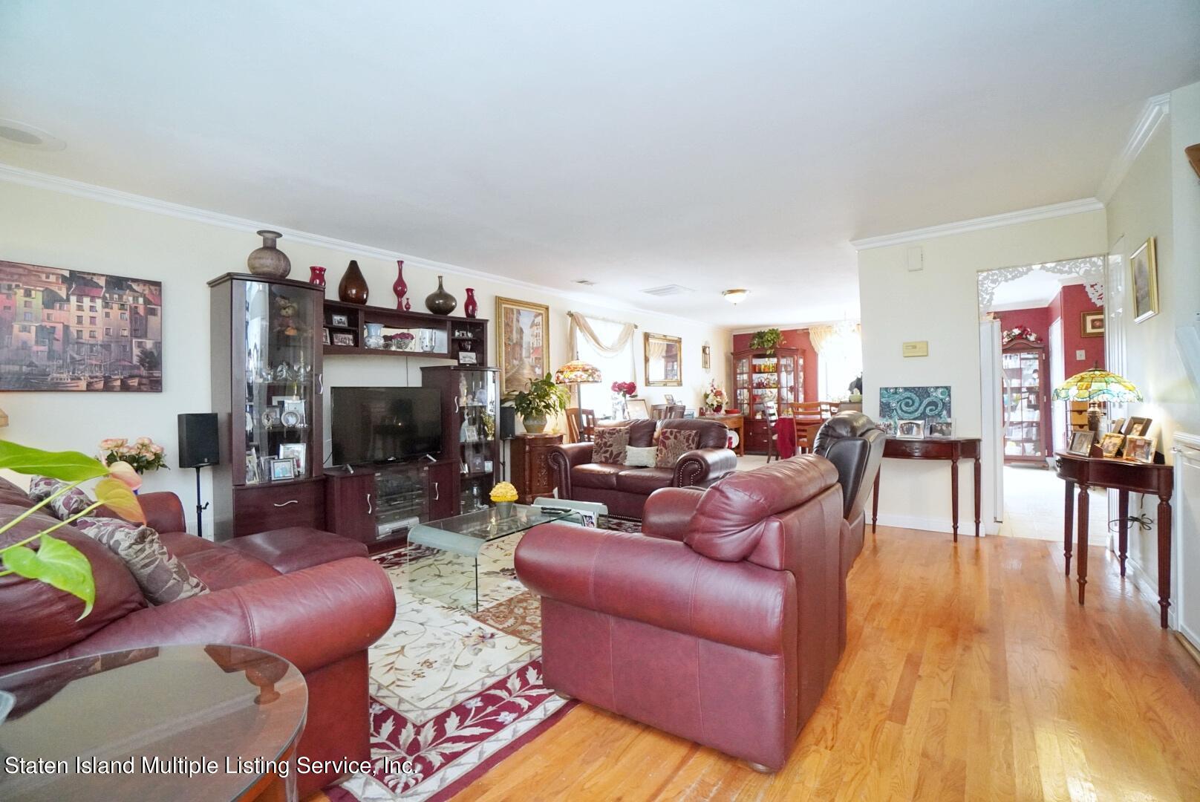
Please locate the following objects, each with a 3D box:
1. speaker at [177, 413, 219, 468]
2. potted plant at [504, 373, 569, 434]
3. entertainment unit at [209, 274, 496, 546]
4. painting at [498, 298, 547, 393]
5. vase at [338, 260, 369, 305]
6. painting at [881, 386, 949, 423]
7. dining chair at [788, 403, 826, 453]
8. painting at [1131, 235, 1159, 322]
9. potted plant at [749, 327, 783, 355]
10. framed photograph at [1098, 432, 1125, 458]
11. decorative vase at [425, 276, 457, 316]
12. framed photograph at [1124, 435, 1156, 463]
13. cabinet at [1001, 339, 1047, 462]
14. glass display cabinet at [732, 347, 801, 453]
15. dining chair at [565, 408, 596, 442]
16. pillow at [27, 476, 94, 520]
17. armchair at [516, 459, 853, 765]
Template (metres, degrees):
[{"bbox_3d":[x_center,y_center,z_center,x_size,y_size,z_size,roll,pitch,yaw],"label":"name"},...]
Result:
[{"bbox_3d":[-2.461,0.242,3.082,0.200,0.320,0.190,-1,0,42],"label":"speaker"},{"bbox_3d":[-0.691,0.027,5.551,0.620,0.680,0.660,-1,1,0],"label":"potted plant"},{"bbox_3d":[-1.749,0.177,4.059,0.450,1.955,2.200,-2,0,38],"label":"entertainment unit"},{"bbox_3d":[-0.840,-0.562,5.571,0.050,1.090,0.750,-2,0,38],"label":"painting"},{"bbox_3d":[-1.948,-0.929,3.943,0.205,0.365,0.205,-1,0,37],"label":"vase"},{"bbox_3d":[2.546,0.087,4.058,0.500,0.410,0.025,-2,-5,38],"label":"painting"},{"bbox_3d":[3.001,0.526,7.148,0.450,0.990,0.500,-1,1,38],"label":"dining chair"},{"bbox_3d":[2.889,-0.626,2.650,0.025,0.390,0.490,-3,-1,37],"label":"painting"},{"bbox_3d":[2.997,-1.071,9.079,0.620,0.500,0.550,-1,0,37],"label":"potted plant"},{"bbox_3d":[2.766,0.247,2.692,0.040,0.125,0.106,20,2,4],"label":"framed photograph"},{"bbox_3d":[-1.454,-0.950,4.580,0.290,0.387,0.290,-1,1,38],"label":"decorative vase"},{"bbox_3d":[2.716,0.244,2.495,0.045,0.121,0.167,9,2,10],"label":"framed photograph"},{"bbox_3d":[6.231,0.044,7.393,0.540,1.860,0.360,-2,0,38],"label":"cabinet"},{"bbox_3d":[3.092,0.032,9.466,1.380,1.930,0.480,-1,1,38],"label":"glass display cabinet"},{"bbox_3d":[-0.050,0.597,6.207,0.500,0.990,0.450,-1,1,38],"label":"dining chair"},{"bbox_3d":[-2.331,0.517,2.209,0.430,0.410,0.150,-1,32,37],"label":"pillow"},{"bbox_3d":[0.394,0.685,2.131,1.010,0.870,0.970,-1,0,34],"label":"armchair"}]

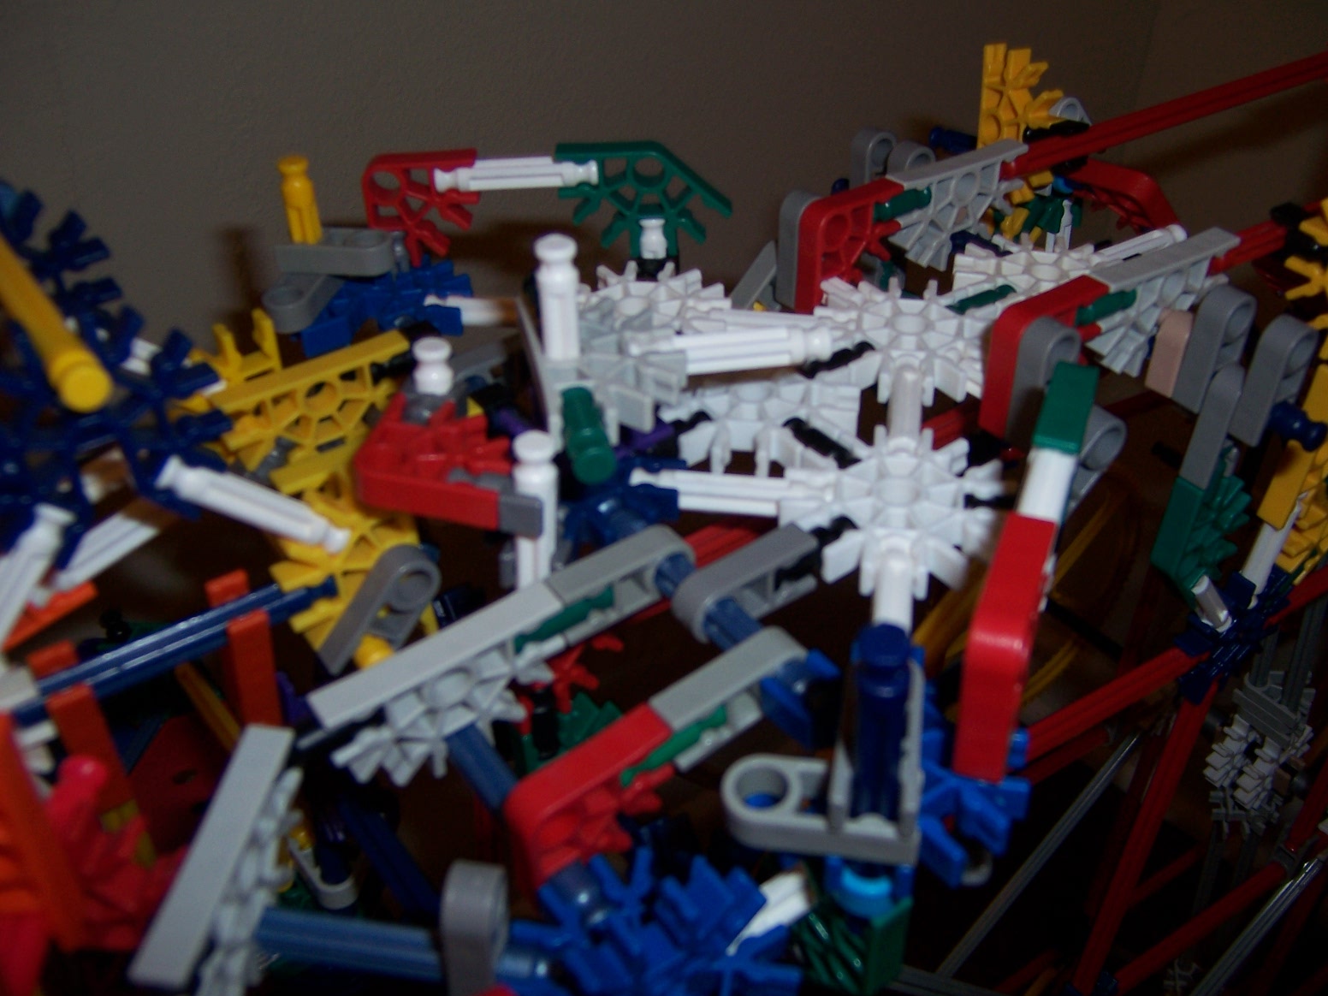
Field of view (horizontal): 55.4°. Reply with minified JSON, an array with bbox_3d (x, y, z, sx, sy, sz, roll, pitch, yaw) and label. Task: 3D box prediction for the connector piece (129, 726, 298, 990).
[{"bbox_3d":[-0.056,0.052,0.164,0.006,0.024,0.038,6,39,2],"label":"connector piece"}]

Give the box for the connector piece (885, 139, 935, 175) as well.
[{"bbox_3d":[0.057,-0.071,0.293,0.009,0.024,0.006,-22,40,-27],"label":"connector piece"}]

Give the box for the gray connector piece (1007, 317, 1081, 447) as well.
[{"bbox_3d":[0.068,-0.021,0.228,0.009,0.024,0.006,-22,40,-27],"label":"gray connector piece"}]

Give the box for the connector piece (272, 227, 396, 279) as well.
[{"bbox_3d":[-0.070,-0.053,0.272,0.024,0.006,0.009,2,39,-1],"label":"connector piece"}]

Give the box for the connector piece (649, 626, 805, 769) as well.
[{"bbox_3d":[0.010,0.027,0.178,0.024,0.010,0.006,-29,47,-18],"label":"connector piece"}]

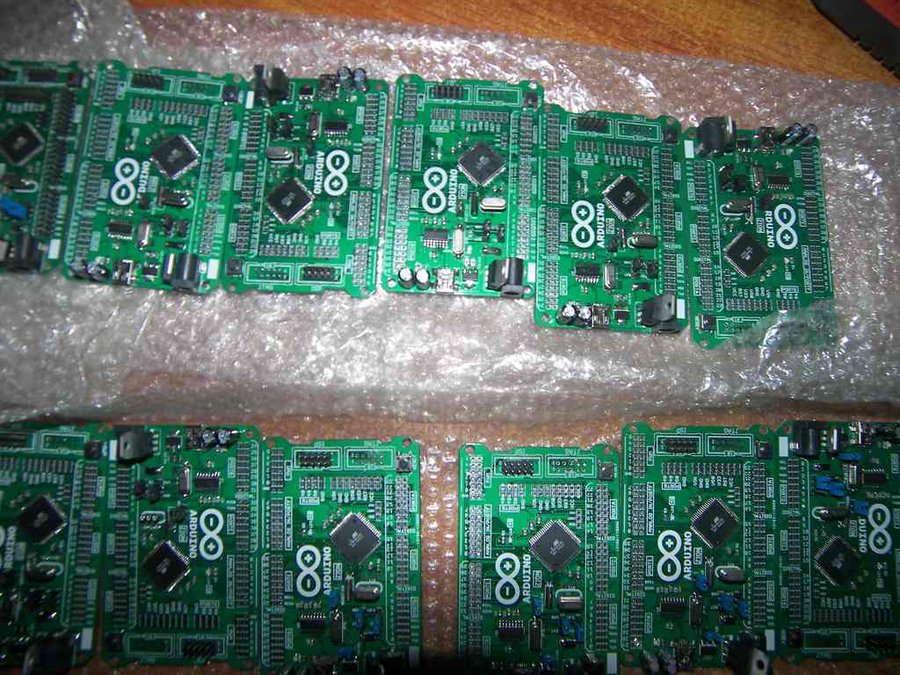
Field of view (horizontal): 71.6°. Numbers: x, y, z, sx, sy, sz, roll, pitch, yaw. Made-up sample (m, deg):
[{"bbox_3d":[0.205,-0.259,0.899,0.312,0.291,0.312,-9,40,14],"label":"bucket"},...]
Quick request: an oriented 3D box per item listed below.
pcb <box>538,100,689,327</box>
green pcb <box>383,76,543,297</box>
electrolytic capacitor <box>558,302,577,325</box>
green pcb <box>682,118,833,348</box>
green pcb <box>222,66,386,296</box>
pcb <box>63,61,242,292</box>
[{"bbox_3d":[0.069,-0.052,0.259,0.063,0.013,0.099,3,80,-5],"label":"pcb"},{"bbox_3d":[0.007,-0.066,0.260,0.063,0.013,0.099,3,80,0],"label":"green pcb"},{"bbox_3d":[0.046,-0.009,0.249,0.005,0.011,0.005,3,78,-4],"label":"electrolytic capacitor"},{"bbox_3d":[0.133,-0.045,0.265,0.063,0.013,0.099,1,82,-4],"label":"green pcb"},{"bbox_3d":[-0.061,-0.066,0.260,0.063,0.013,0.099,2,79,3],"label":"green pcb"},{"bbox_3d":[-0.122,-0.068,0.257,0.063,0.013,0.099,5,82,-2],"label":"pcb"}]

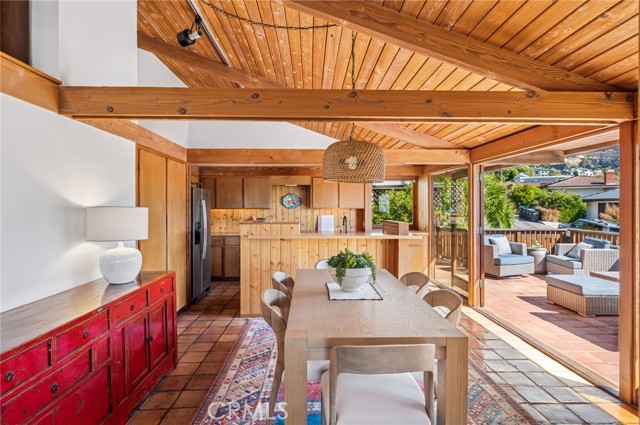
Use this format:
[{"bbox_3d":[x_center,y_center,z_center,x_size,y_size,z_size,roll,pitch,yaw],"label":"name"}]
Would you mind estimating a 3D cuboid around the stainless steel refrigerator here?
[{"bbox_3d":[-2.253,0.472,5.344,0.780,1.735,0.920,0,1,-2],"label":"stainless steel refrigerator"}]

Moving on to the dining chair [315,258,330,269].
[{"bbox_3d":[0.217,0.965,3.749,0.540,0.800,0.550,0,1,-2],"label":"dining chair"}]

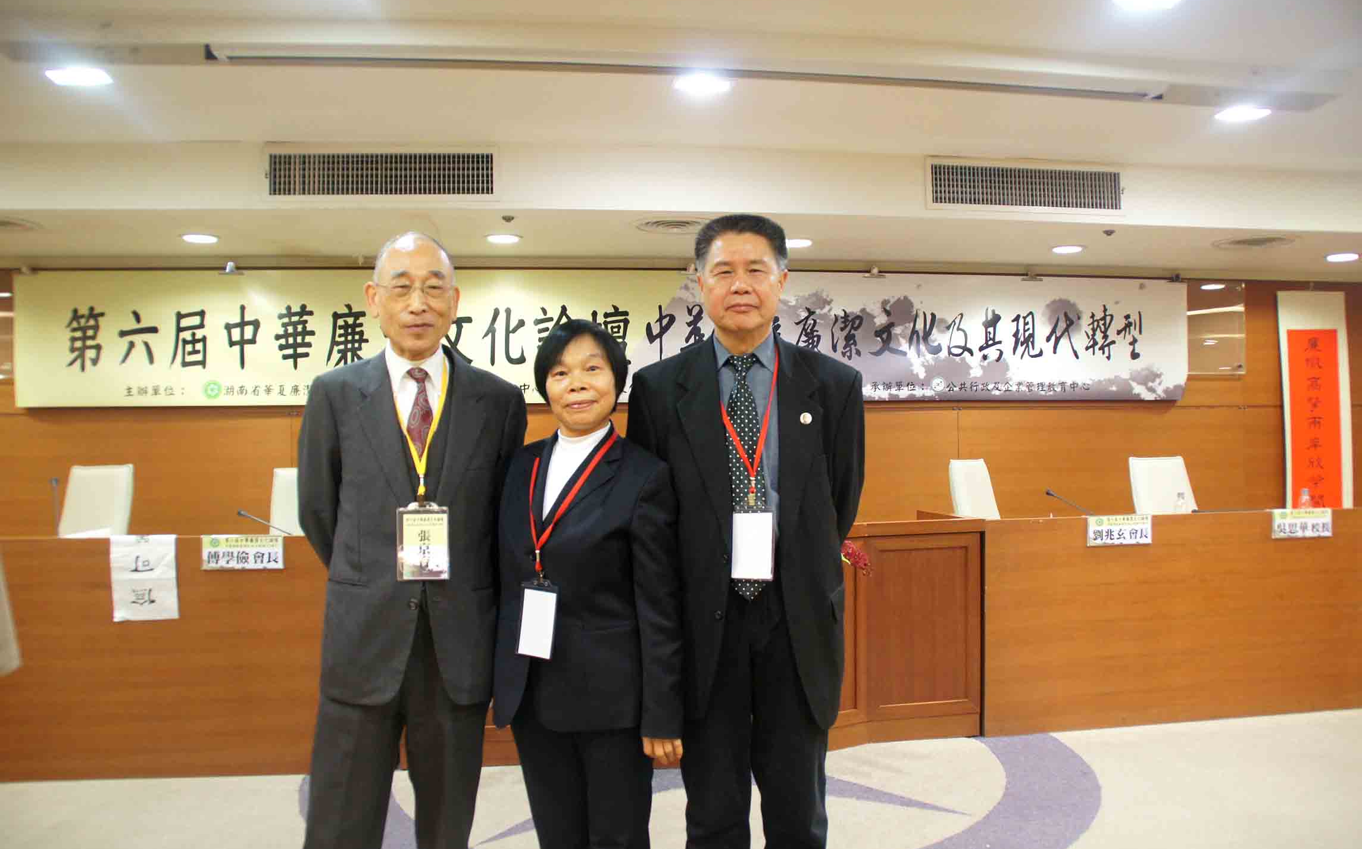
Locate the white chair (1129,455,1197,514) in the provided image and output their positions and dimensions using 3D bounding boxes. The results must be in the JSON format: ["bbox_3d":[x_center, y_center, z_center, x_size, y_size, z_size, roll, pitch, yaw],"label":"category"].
[{"bbox_3d":[2.782,0.721,5.607,0.550,1.100,0.600,0,-2,-15],"label":"white chair"}]

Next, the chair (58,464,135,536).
[{"bbox_3d":[-2.888,0.734,4.868,0.550,1.100,0.600,-1,-2,2],"label":"chair"}]

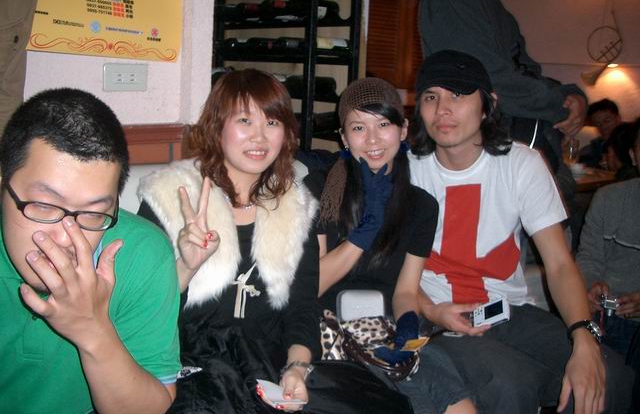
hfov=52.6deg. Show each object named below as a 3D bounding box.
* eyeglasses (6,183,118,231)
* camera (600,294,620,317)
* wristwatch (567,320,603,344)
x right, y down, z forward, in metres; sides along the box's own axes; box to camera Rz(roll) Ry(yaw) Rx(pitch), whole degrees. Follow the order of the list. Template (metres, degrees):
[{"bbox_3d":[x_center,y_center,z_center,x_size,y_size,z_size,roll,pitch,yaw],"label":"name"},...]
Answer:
[{"bbox_3d":[-0.387,-0.009,0.971,0.143,0.042,0.135,10,19,-35],"label":"eyeglasses"},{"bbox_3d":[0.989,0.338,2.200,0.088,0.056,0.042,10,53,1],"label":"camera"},{"bbox_3d":[0.522,0.250,1.280,0.056,0.038,0.064,-28,-39,20],"label":"wristwatch"}]

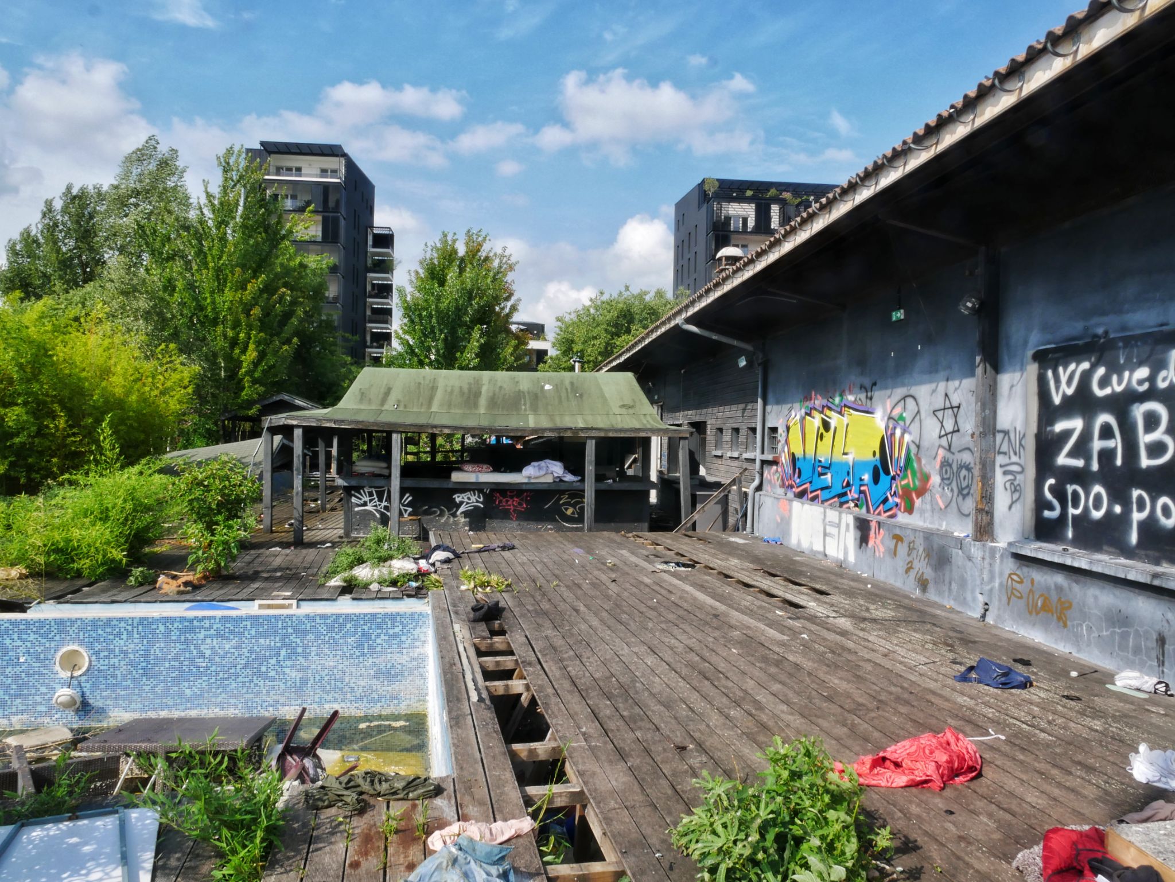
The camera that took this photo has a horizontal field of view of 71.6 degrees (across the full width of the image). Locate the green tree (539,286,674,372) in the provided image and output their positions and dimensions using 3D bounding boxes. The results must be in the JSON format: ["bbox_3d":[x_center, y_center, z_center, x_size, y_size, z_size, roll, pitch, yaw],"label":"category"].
[{"bbox_3d":[1.050,-2.450,36.000,6.500,8.900,6.500,1,0,0],"label":"green tree"}]

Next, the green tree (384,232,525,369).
[{"bbox_3d":[-4.820,-2.900,30.000,5.200,9.700,5.200,1,0,0],"label":"green tree"}]

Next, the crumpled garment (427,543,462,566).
[{"bbox_3d":[-1.900,1.490,10.800,0.480,0.200,0.420,1,0,11],"label":"crumpled garment"}]

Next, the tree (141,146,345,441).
[{"bbox_3d":[-9.500,-3.150,22.500,5.700,9.900,5.700,1,0,0],"label":"tree"}]

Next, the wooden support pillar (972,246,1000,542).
[{"bbox_3d":[3.810,-0.450,7.800,0.150,2.820,0.150,1,0,-6],"label":"wooden support pillar"}]

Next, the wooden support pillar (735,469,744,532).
[{"bbox_3d":[2.810,1.100,15.050,0.110,1.120,0.110,1,0,-6],"label":"wooden support pillar"}]

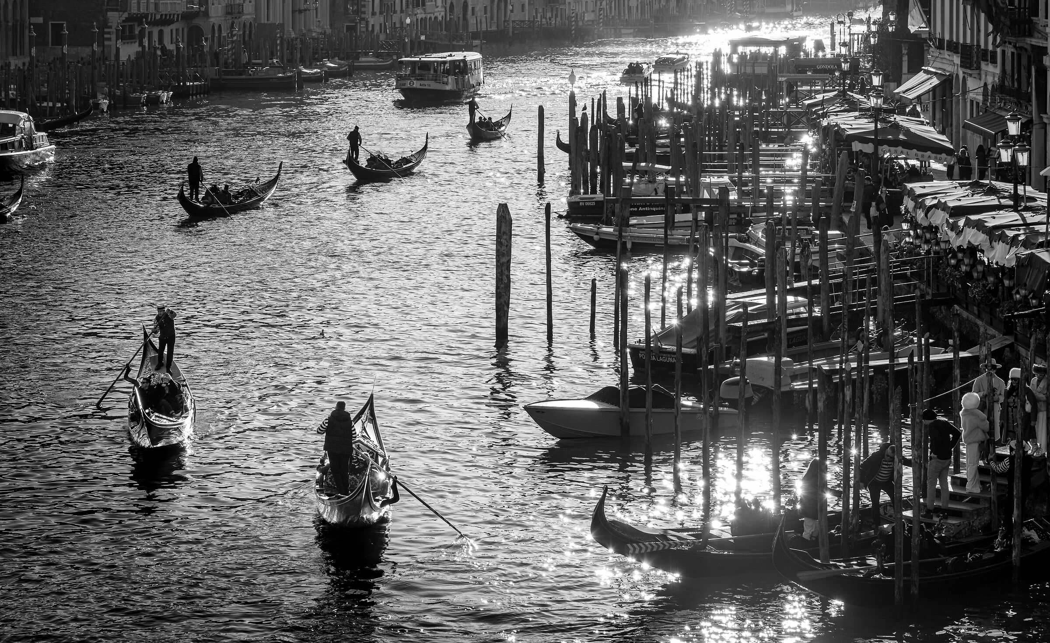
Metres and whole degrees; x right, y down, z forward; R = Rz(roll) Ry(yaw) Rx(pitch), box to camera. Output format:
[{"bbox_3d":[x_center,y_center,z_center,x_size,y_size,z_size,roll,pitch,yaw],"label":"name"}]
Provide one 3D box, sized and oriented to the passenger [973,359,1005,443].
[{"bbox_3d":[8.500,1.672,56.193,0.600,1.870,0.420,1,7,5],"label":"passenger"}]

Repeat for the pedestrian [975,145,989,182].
[{"bbox_3d":[17.588,-5.968,117.978,0.500,1.660,0.350,2,7,15],"label":"pedestrian"}]

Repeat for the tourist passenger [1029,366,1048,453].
[{"bbox_3d":[9.401,1.601,55.646,0.500,1.680,0.400,2,7,14],"label":"tourist passenger"}]

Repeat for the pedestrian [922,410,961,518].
[{"bbox_3d":[7.179,2.436,52.700,0.600,1.878,0.480,-5,8,-38],"label":"pedestrian"}]

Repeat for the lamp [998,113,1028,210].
[{"bbox_3d":[13.887,-3.597,86.700,0.600,4.700,1.400,-3,7,-22],"label":"lamp"}]

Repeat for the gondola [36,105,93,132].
[{"bbox_3d":[-31.599,-12.832,194.970,1.450,1.550,10.800,5,9,39],"label":"gondola"}]

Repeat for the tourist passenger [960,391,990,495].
[{"bbox_3d":[7.951,2.119,54.202,0.420,1.800,0.480,-6,9,-40],"label":"tourist passenger"}]

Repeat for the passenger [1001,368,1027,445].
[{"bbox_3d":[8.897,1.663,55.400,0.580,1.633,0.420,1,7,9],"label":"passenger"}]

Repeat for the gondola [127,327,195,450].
[{"bbox_3d":[-8.411,1.481,71.117,1.450,1.600,10.769,-1,7,-6],"label":"gondola"}]

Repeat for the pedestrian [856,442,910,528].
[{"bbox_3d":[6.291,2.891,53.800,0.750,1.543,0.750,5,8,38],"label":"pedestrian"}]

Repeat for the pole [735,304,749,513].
[{"bbox_3d":[3.996,1.648,56.257,0.130,3.940,0.130,2,7,0],"label":"pole"}]

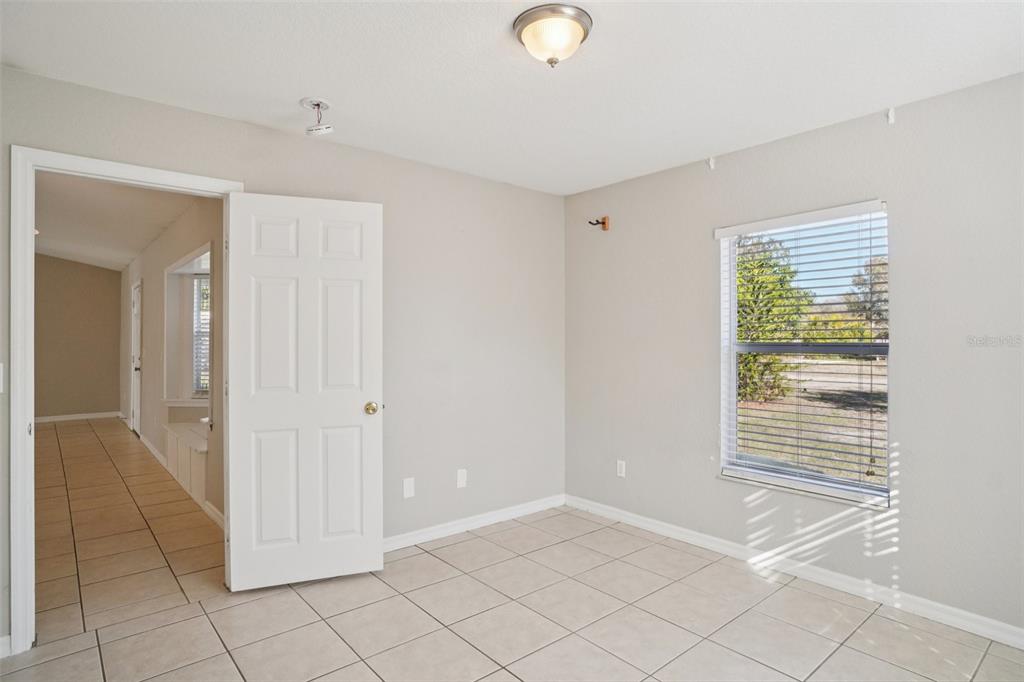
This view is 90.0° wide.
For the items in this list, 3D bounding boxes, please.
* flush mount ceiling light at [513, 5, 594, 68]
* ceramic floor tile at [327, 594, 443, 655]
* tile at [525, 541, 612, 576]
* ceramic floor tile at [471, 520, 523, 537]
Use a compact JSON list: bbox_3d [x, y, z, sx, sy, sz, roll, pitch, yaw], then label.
[{"bbox_3d":[0.154,-1.100,1.930,0.305,0.143,0.305,0,-1,0],"label":"flush mount ceiling light"},{"bbox_3d":[-0.585,1.314,2.366,0.400,0.010,0.400,1,-1,-40],"label":"ceramic floor tile"},{"bbox_3d":[0.350,1.326,3.149,0.400,0.010,0.400,1,-1,-40],"label":"tile"},{"bbox_3d":[-0.089,1.342,3.714,0.405,0.010,0.145,0,-1,-40],"label":"ceramic floor tile"}]

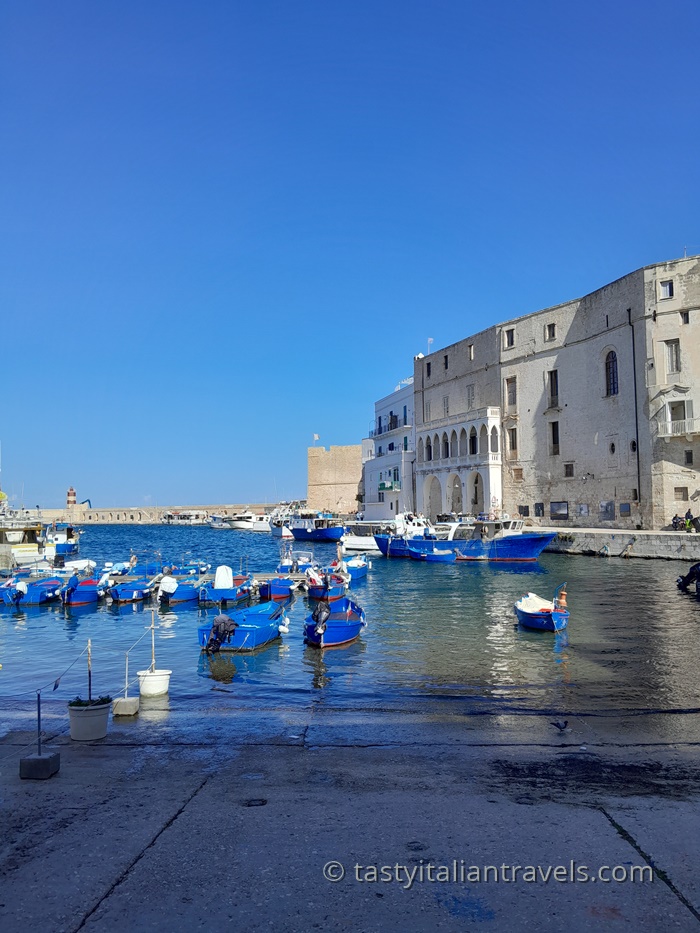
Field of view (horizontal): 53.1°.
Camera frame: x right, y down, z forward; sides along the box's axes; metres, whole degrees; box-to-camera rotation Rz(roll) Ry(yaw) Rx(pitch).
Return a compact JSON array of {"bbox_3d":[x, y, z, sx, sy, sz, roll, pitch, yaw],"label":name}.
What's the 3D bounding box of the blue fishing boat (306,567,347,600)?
[{"bbox_3d":[-0.751,4.376,26.230,1.500,1.000,4.200,0,-4,0],"label":"blue fishing boat"}]

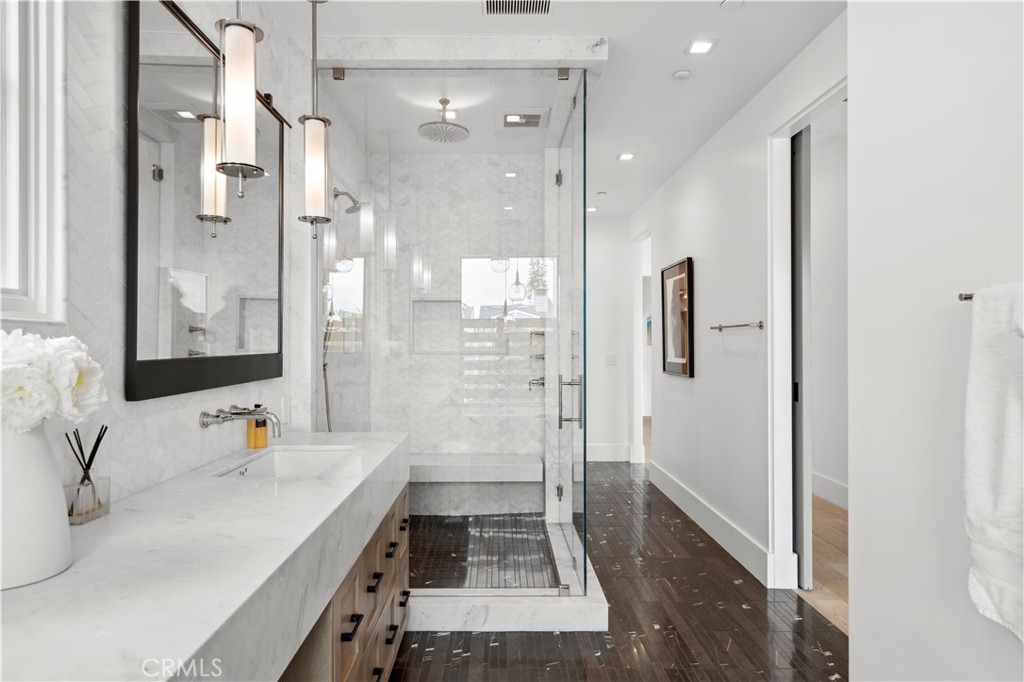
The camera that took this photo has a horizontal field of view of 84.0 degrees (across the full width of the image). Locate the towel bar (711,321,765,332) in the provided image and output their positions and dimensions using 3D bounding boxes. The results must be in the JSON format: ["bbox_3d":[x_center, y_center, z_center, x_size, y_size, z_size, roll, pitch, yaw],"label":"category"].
[{"bbox_3d":[1.338,-0.087,3.430,0.080,0.048,0.620,0,0,-1],"label":"towel bar"}]

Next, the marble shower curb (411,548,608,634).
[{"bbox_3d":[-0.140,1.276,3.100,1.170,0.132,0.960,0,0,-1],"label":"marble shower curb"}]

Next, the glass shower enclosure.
[{"bbox_3d":[-0.300,-0.042,3.240,1.280,2.500,1.090,0,0,-1],"label":"glass shower enclosure"}]

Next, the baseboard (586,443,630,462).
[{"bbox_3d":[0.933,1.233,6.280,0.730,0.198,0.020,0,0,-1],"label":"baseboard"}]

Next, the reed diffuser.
[{"bbox_3d":[-1.035,0.321,1.385,0.070,0.220,0.120,0,0,-1],"label":"reed diffuser"}]

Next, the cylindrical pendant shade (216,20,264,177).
[{"bbox_3d":[-0.793,-0.702,1.660,0.130,0.415,0.130,0,0,0],"label":"cylindrical pendant shade"}]

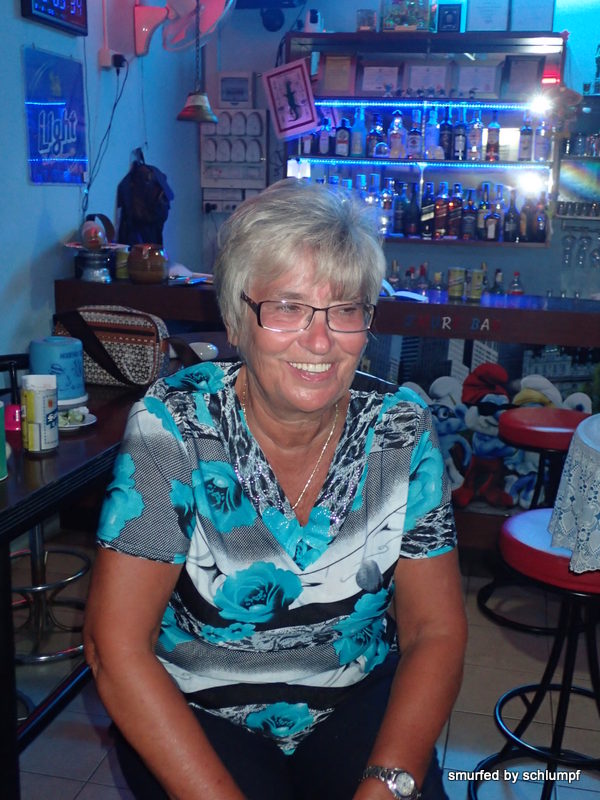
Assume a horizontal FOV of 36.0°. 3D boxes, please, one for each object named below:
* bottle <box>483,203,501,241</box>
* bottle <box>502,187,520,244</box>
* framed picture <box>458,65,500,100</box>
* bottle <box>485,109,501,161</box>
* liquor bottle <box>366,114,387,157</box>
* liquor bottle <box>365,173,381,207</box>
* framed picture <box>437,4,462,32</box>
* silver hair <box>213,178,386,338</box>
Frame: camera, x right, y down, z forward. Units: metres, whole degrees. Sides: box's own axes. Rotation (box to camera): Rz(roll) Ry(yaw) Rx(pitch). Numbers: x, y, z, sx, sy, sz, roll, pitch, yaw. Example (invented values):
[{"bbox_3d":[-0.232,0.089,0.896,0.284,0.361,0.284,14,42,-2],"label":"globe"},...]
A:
[{"bbox_3d":[1.048,-0.975,5.046,0.085,0.206,0.078,3,13,9],"label":"bottle"},{"bbox_3d":[1.133,-0.986,4.952,0.082,0.276,0.082,4,14,12],"label":"bottle"},{"bbox_3d":[0.948,-1.691,4.909,0.250,0.200,0.022,4,8,12],"label":"framed picture"},{"bbox_3d":[1.084,-1.471,5.154,0.072,0.274,0.072,3,15,10],"label":"bottle"},{"bbox_3d":[0.404,-1.414,4.951,0.090,0.235,0.082,4,13,12],"label":"liquor bottle"},{"bbox_3d":[0.405,-1.074,5.099,0.080,0.340,0.080,4,14,12],"label":"liquor bottle"},{"bbox_3d":[0.803,-2.048,4.966,0.126,0.142,0.025,3,13,9],"label":"framed picture"},{"bbox_3d":[-0.001,-0.165,1.070,0.190,0.190,0.215,-3,14,-20],"label":"silver hair"}]

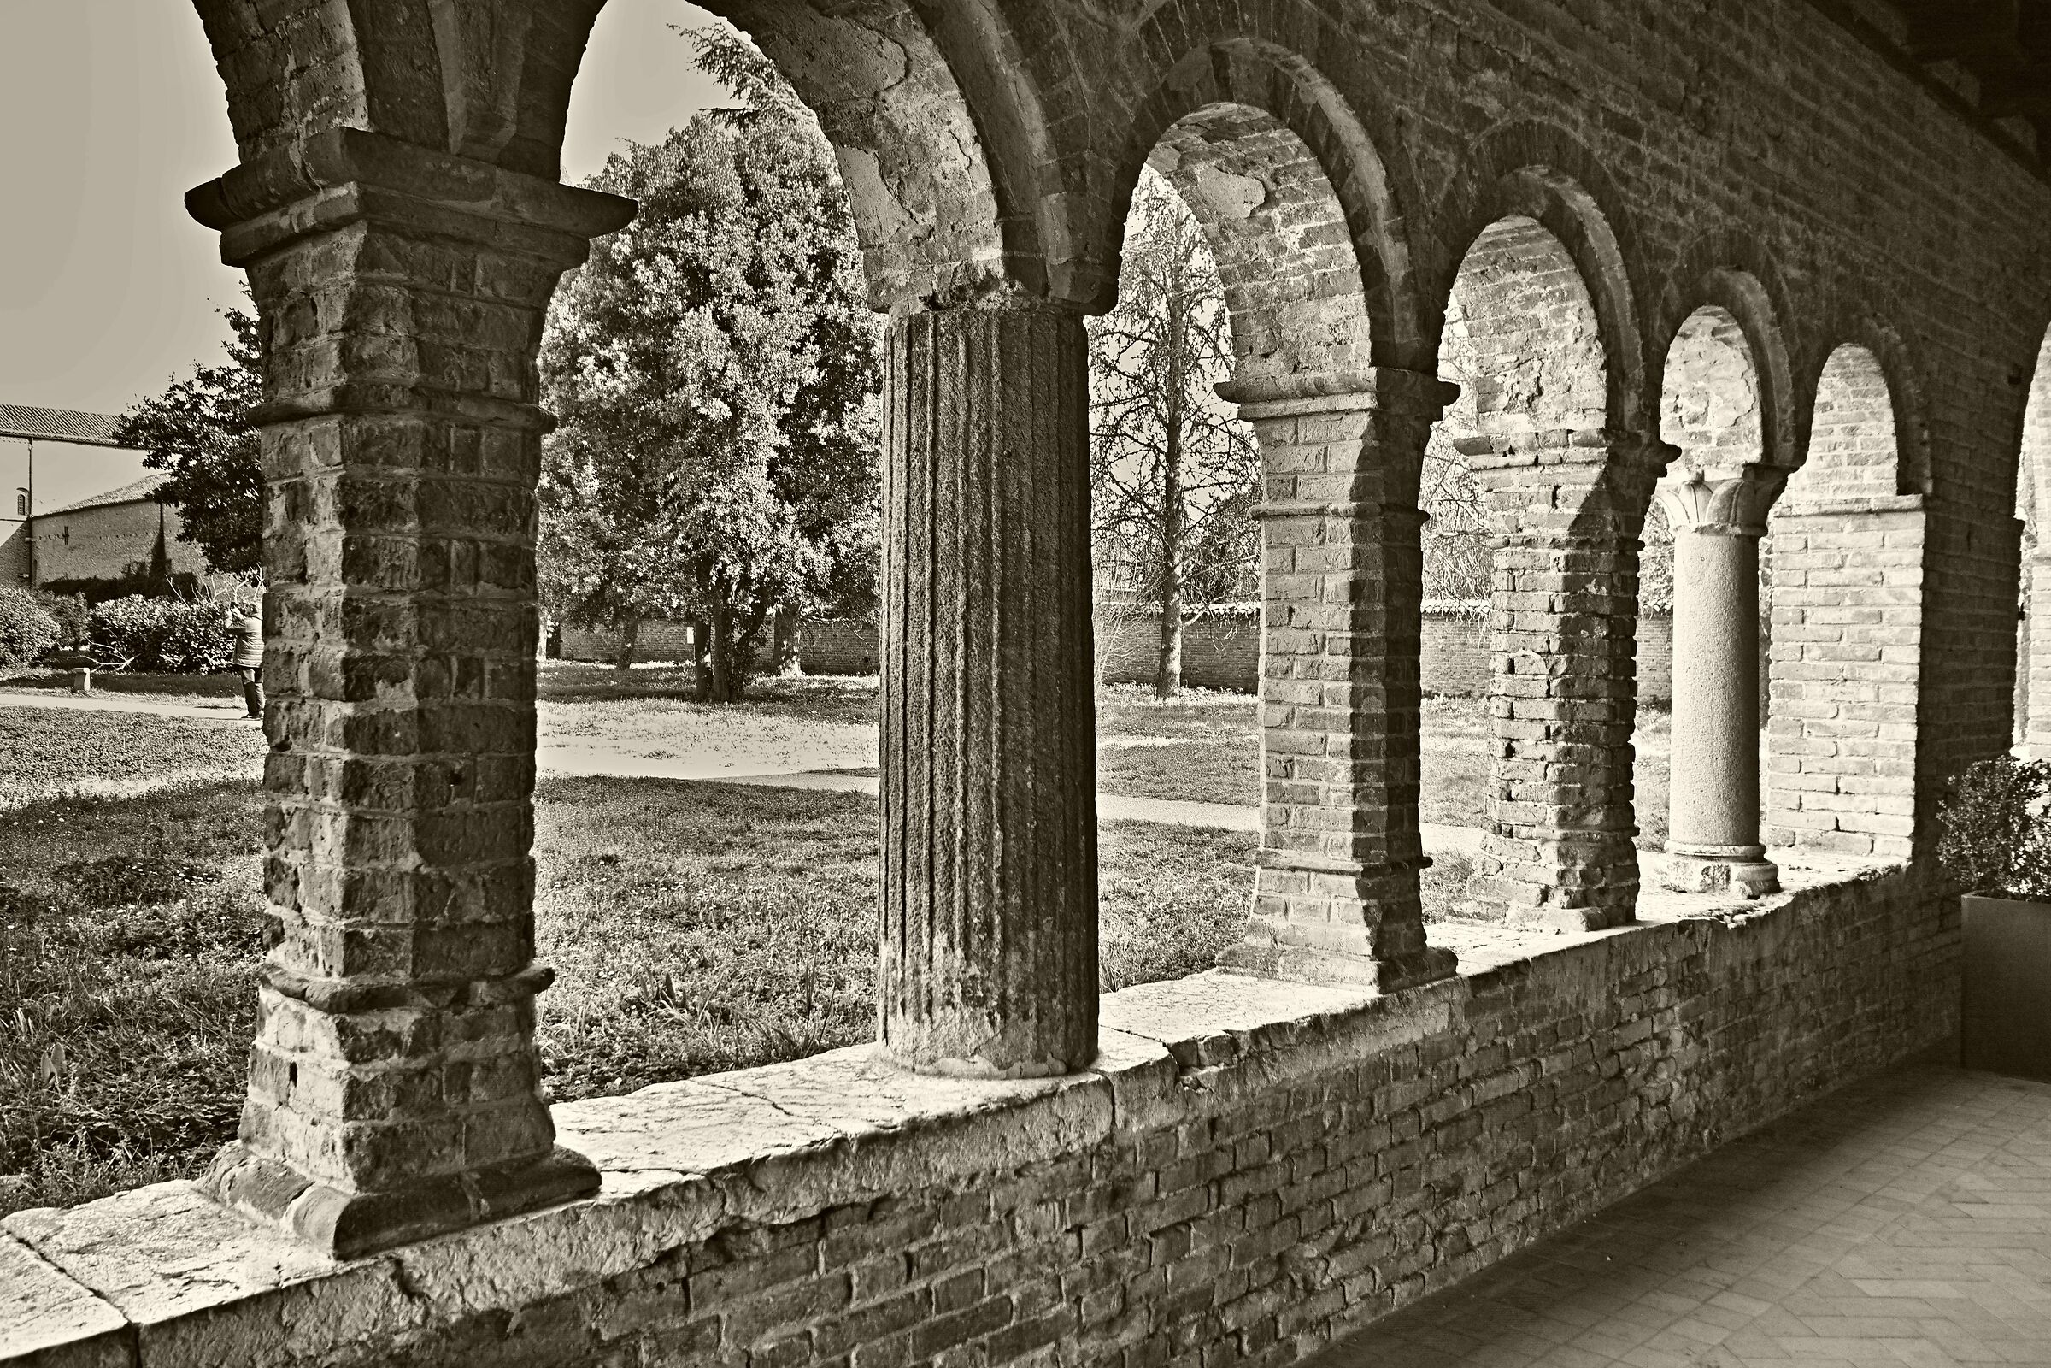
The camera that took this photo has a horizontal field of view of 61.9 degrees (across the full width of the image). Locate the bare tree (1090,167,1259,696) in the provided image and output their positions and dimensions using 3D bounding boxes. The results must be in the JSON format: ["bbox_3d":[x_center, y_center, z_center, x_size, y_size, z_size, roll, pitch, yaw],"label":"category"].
[{"bbox_3d":[3.246,-5.898,36.890,5.200,12.354,5.000,0,1,5],"label":"bare tree"}]

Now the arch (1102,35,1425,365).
[{"bbox_3d":[0.417,-1.052,3.863,0.419,0.624,1.224,1,1,43],"label":"arch"}]

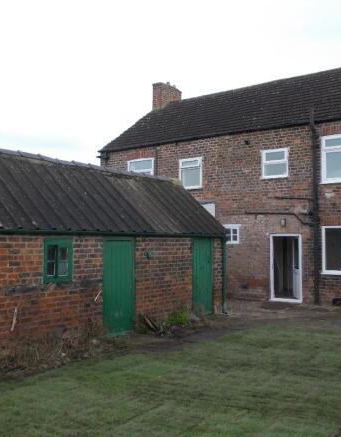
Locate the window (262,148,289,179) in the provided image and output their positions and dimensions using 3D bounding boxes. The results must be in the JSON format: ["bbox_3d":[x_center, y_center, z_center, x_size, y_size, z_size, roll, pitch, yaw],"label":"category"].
[{"bbox_3d":[3.202,-1.657,14.376,0.857,0.873,0.100,-2,-3,34],"label":"window"}]

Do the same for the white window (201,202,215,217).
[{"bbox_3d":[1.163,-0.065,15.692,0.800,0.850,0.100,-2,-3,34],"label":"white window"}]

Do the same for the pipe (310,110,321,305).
[{"bbox_3d":[4.086,-0.356,13.439,0.140,5.580,0.150,-2,-4,34],"label":"pipe"}]

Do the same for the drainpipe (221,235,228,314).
[{"bbox_3d":[1.460,1.474,12.376,0.110,1.980,0.090,-2,-4,38],"label":"drainpipe"}]

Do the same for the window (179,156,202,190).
[{"bbox_3d":[0.707,-1.514,16.076,0.905,1.045,0.100,-2,-3,34],"label":"window"}]

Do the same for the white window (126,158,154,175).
[{"bbox_3d":[-1.072,-1.525,17.178,1.193,1.220,0.120,-2,-4,34],"label":"white window"}]

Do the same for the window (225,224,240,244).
[{"bbox_3d":[1.929,0.513,14.996,0.620,0.589,0.120,-2,-4,34],"label":"window"}]

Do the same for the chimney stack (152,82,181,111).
[{"bbox_3d":[-0.105,-5.418,21.745,0.510,1.280,1.550,-2,-3,34],"label":"chimney stack"}]

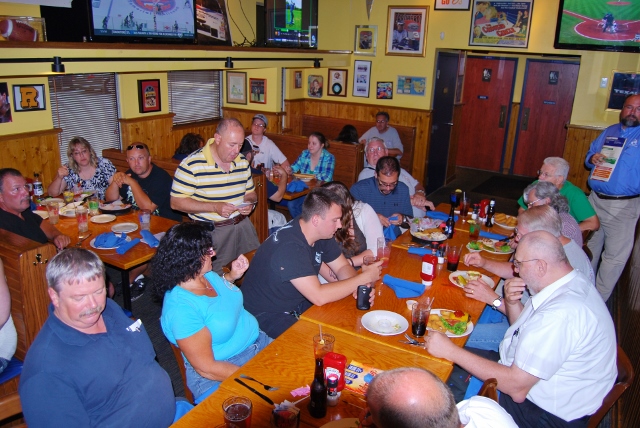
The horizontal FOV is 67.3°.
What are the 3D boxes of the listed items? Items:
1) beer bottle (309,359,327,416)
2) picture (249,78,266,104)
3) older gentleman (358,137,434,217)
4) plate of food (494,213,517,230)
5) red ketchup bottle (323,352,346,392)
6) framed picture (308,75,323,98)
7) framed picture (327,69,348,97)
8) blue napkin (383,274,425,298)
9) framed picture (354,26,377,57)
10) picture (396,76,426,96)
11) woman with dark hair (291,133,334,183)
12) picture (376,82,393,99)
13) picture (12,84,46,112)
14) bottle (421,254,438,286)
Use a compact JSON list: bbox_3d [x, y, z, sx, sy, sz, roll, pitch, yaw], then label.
[{"bbox_3d":[-0.003,0.643,1.776,0.062,0.230,0.062,1,19,-1],"label":"beer bottle"},{"bbox_3d":[-0.803,-1.577,6.185,0.265,0.305,0.030,13,22,31],"label":"picture"},{"bbox_3d":[0.570,0.019,4.280,0.580,1.310,0.740,-8,19,-30],"label":"older gentleman"},{"bbox_3d":[1.550,0.064,3.874,0.300,0.065,0.330,2,17,-1],"label":"plate of food"},{"bbox_3d":[0.058,0.633,1.882,0.086,0.184,0.055,12,22,28],"label":"red ketchup bottle"},{"bbox_3d":[-0.073,-2.175,8.213,0.292,0.353,0.025,12,20,29],"label":"framed picture"},{"bbox_3d":[0.272,-2.046,7.536,0.360,0.410,0.030,13,22,31],"label":"framed picture"},{"bbox_3d":[0.478,0.428,2.811,0.260,0.035,0.190,11,21,28],"label":"blue napkin"},{"bbox_3d":[0.699,-2.595,7.214,0.370,0.429,0.030,11,21,28],"label":"framed picture"},{"bbox_3d":[1.352,-1.877,7.051,0.434,0.265,0.030,11,21,28],"label":"picture"},{"bbox_3d":[-0.052,-0.276,5.430,0.520,1.200,0.750,13,22,31],"label":"woman with dark hair"},{"bbox_3d":[1.023,-1.933,7.542,0.273,0.255,0.025,12,20,29],"label":"picture"},{"bbox_3d":[-2.429,-0.972,4.018,0.025,0.213,0.261,12,20,29],"label":"picture"},{"bbox_3d":[0.650,0.331,2.867,0.090,0.190,0.060,13,22,31],"label":"bottle"}]

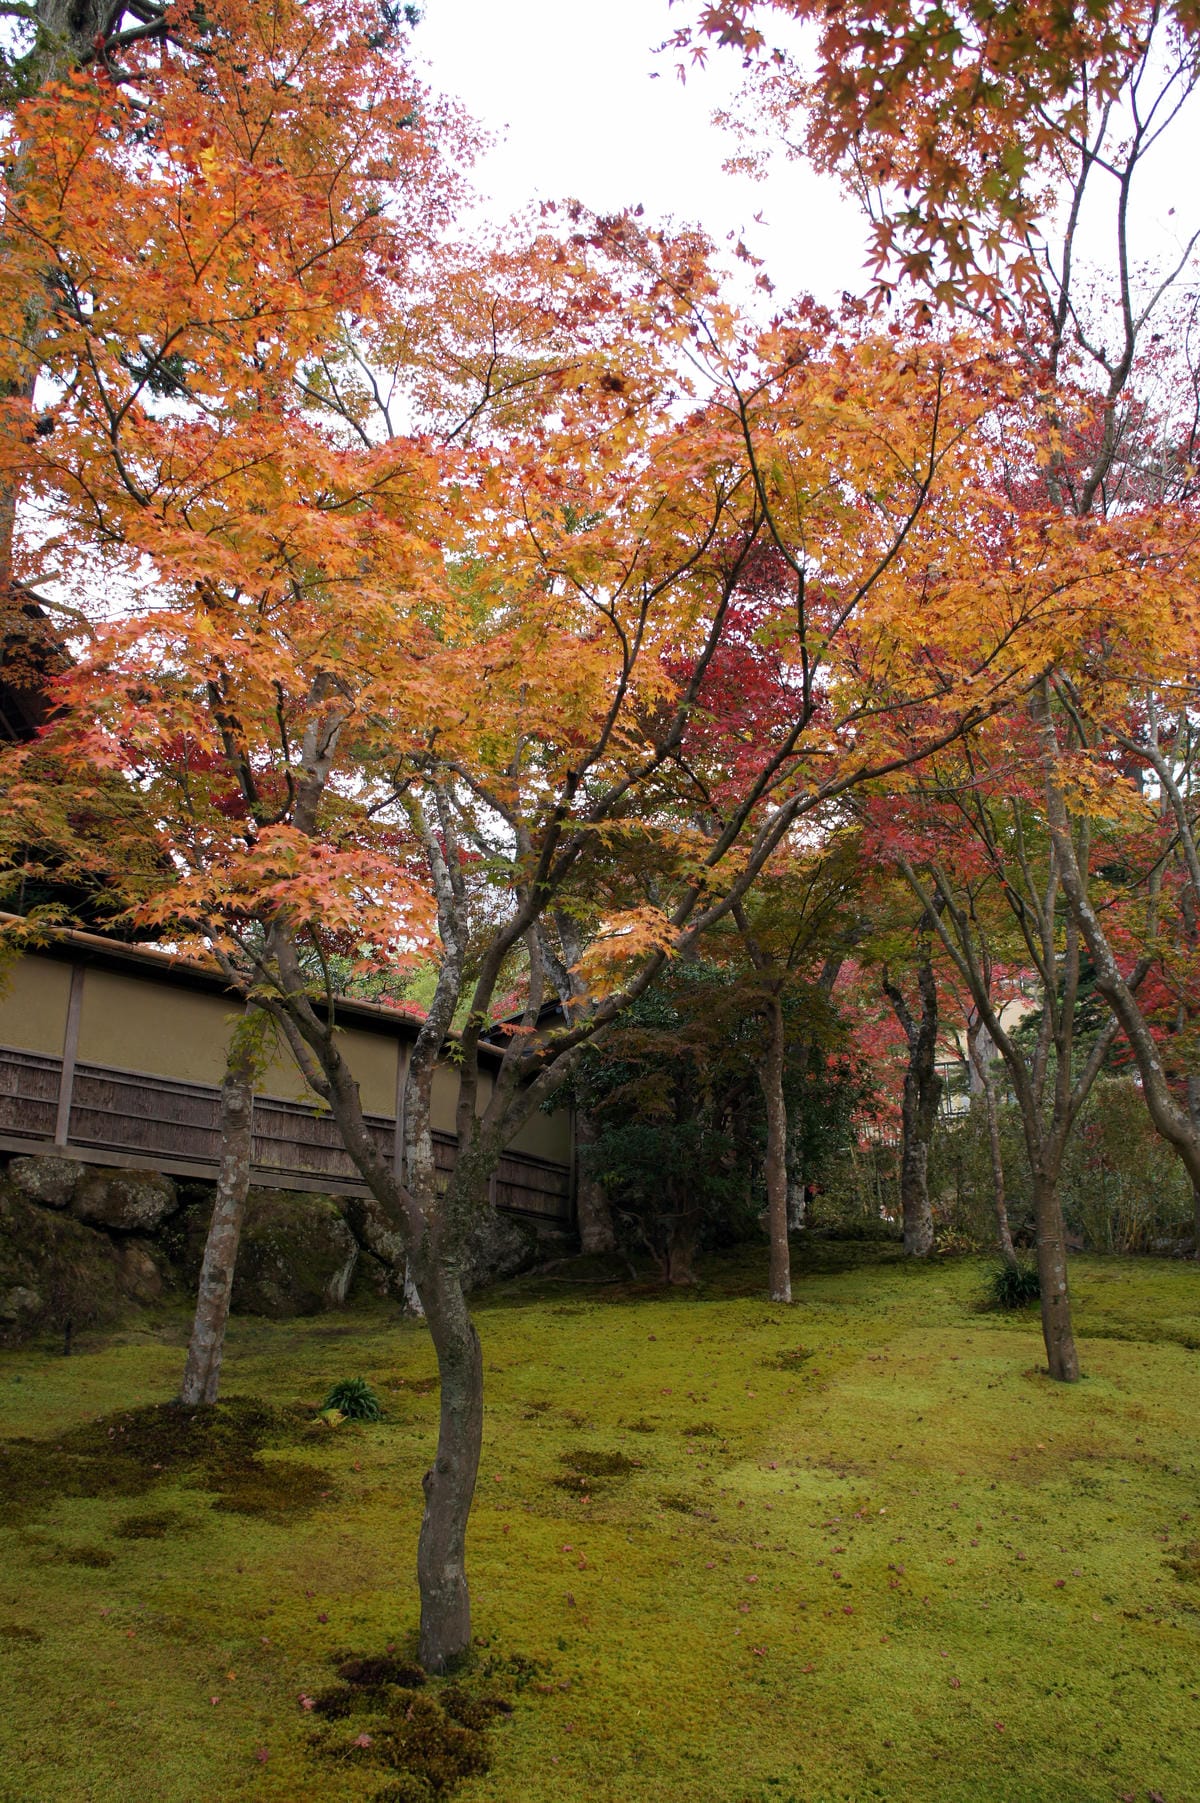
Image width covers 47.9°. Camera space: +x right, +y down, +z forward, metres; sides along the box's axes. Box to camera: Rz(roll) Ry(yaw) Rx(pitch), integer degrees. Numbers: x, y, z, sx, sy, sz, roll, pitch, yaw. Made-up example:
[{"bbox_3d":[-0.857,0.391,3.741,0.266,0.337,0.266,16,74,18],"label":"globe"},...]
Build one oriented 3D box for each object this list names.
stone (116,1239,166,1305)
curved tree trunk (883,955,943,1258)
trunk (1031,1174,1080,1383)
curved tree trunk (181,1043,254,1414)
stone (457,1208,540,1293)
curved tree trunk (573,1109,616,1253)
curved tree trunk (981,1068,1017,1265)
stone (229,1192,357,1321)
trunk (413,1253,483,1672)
[{"bbox_3d":[-3.578,2.872,10.500,0.405,0.492,0.400,5,-15,-18],"label":"stone"},{"bbox_3d":[3.513,2.257,15.201,0.640,3.403,0.500,-3,-15,13],"label":"curved tree trunk"},{"bbox_3d":[2.843,2.322,8.436,0.230,1.288,0.220,-5,-15,17],"label":"trunk"},{"bbox_3d":[-2.277,1.874,8.057,0.330,2.142,0.260,4,-15,-15],"label":"curved tree trunk"},{"bbox_3d":[-0.968,3.325,12.901,0.793,0.758,0.750,1,-15,-4],"label":"stone"},{"bbox_3d":[-0.064,3.164,15.345,0.496,1.600,0.420,0,-15,0],"label":"curved tree trunk"},{"bbox_3d":[4.171,2.757,14.125,0.270,2.027,0.200,-4,-15,16],"label":"curved tree trunk"},{"bbox_3d":[-2.567,2.945,11.302,1.095,1.017,0.900,3,-15,-12],"label":"stone"},{"bbox_3d":[-0.497,1.809,4.422,0.225,1.276,0.190,2,-15,-6],"label":"trunk"}]

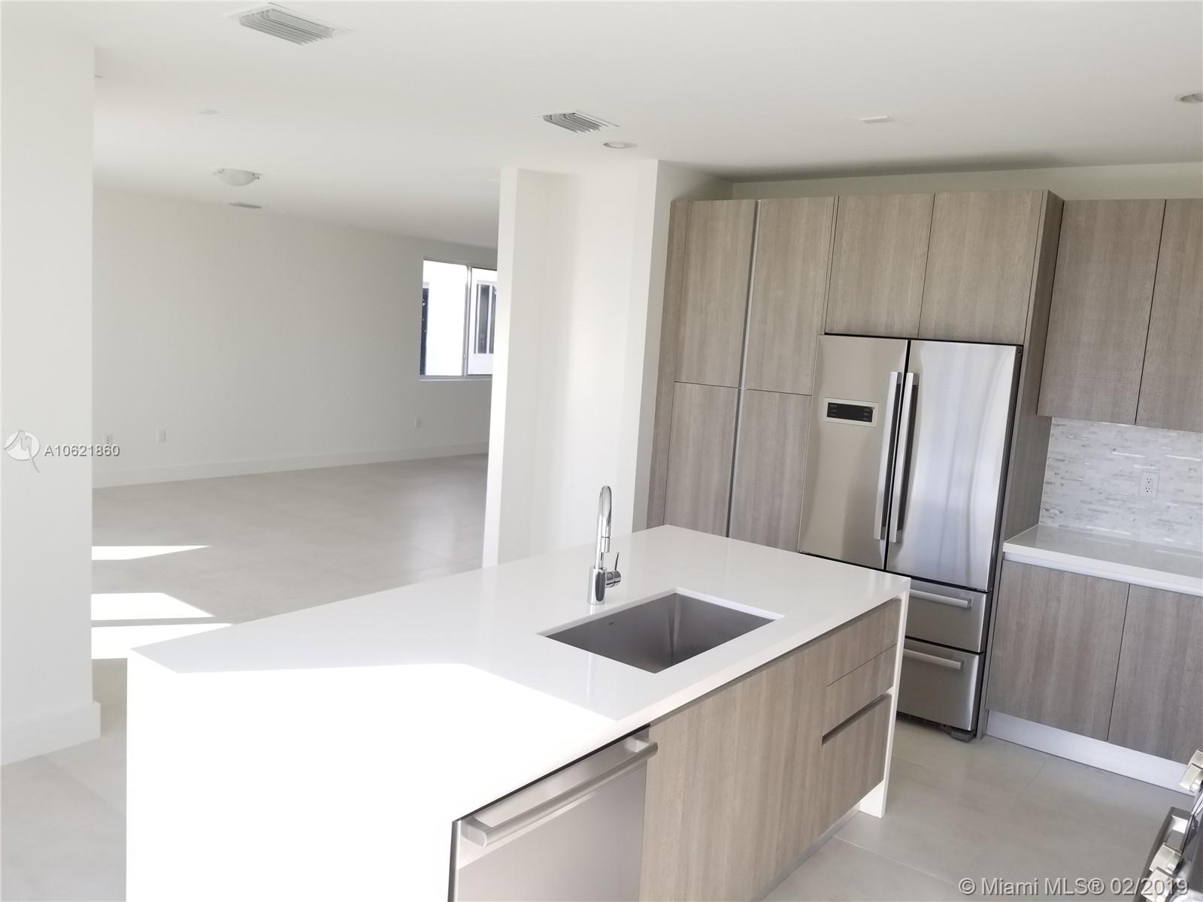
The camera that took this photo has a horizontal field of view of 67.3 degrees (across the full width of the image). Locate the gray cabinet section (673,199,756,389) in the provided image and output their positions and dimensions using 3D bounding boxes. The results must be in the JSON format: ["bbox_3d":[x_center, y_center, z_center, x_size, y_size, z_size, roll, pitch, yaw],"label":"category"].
[{"bbox_3d":[0.746,-0.860,5.035,0.412,0.979,0.460,10,10,38],"label":"gray cabinet section"}]

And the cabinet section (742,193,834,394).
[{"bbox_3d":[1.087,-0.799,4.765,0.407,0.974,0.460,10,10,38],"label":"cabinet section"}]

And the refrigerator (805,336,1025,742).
[{"bbox_3d":[1.539,0.359,4.468,0.913,1.767,0.700,10,10,38],"label":"refrigerator"}]

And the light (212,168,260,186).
[{"bbox_3d":[-2.525,-1.887,6.269,0.340,0.110,0.340,10,10,38],"label":"light"}]

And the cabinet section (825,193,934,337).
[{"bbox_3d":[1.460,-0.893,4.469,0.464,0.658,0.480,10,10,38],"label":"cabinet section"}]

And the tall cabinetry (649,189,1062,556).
[{"bbox_3d":[1.237,-0.040,4.768,1.921,2.437,0.620,10,10,38],"label":"tall cabinetry"}]

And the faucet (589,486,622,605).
[{"bbox_3d":[0.027,0.288,2.641,0.095,0.380,0.240,3,8,-6],"label":"faucet"}]

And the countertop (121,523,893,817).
[{"bbox_3d":[-0.010,0.491,2.716,1.070,0.046,2.254,10,10,38],"label":"countertop"}]

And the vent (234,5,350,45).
[{"bbox_3d":[-1.024,-1.379,2.956,0.285,0.030,0.300,10,10,38],"label":"vent"}]

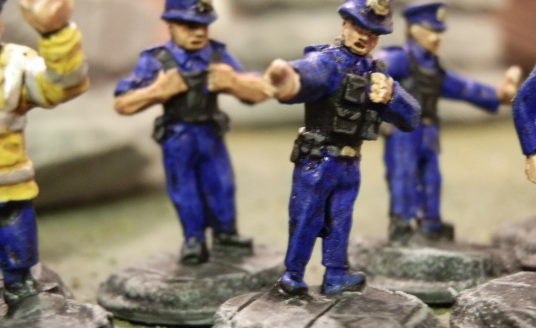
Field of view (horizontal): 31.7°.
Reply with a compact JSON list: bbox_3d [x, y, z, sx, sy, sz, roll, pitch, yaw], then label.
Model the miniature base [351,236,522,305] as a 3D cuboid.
[{"bbox_3d":[0.022,0.013,0.128,0.023,0.006,0.023,0,6,0],"label":"miniature base"}]

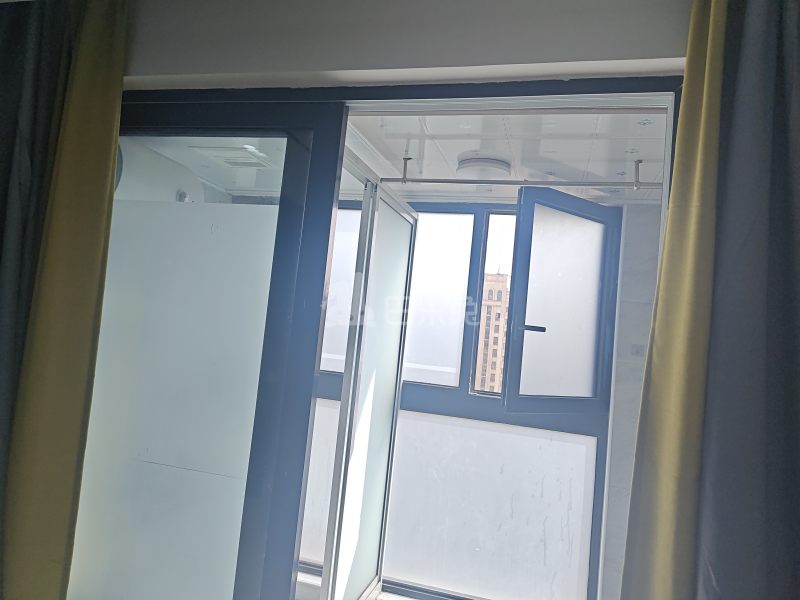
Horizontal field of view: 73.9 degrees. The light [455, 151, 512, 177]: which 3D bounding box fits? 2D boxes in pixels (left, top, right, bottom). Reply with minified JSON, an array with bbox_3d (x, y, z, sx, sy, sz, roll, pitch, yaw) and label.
[{"bbox_3d":[0.388,-0.573,2.440,0.250,0.066,0.250,5,-3,16],"label":"light"}]

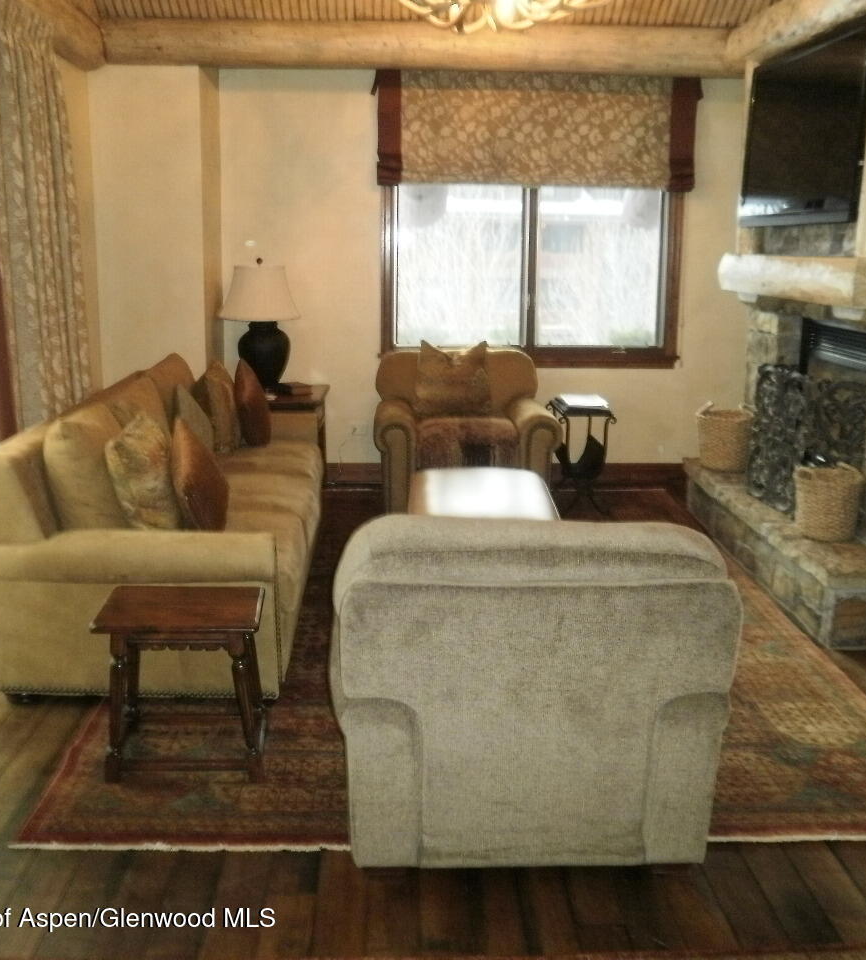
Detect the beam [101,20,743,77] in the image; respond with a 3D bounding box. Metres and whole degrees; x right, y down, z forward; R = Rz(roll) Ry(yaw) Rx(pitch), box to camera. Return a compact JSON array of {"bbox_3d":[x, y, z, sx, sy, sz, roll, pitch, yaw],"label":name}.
[{"bbox_3d":[-0.023,-2.288,5.071,3.450,0.231,0.231,0,14,-3],"label":"beam"}]

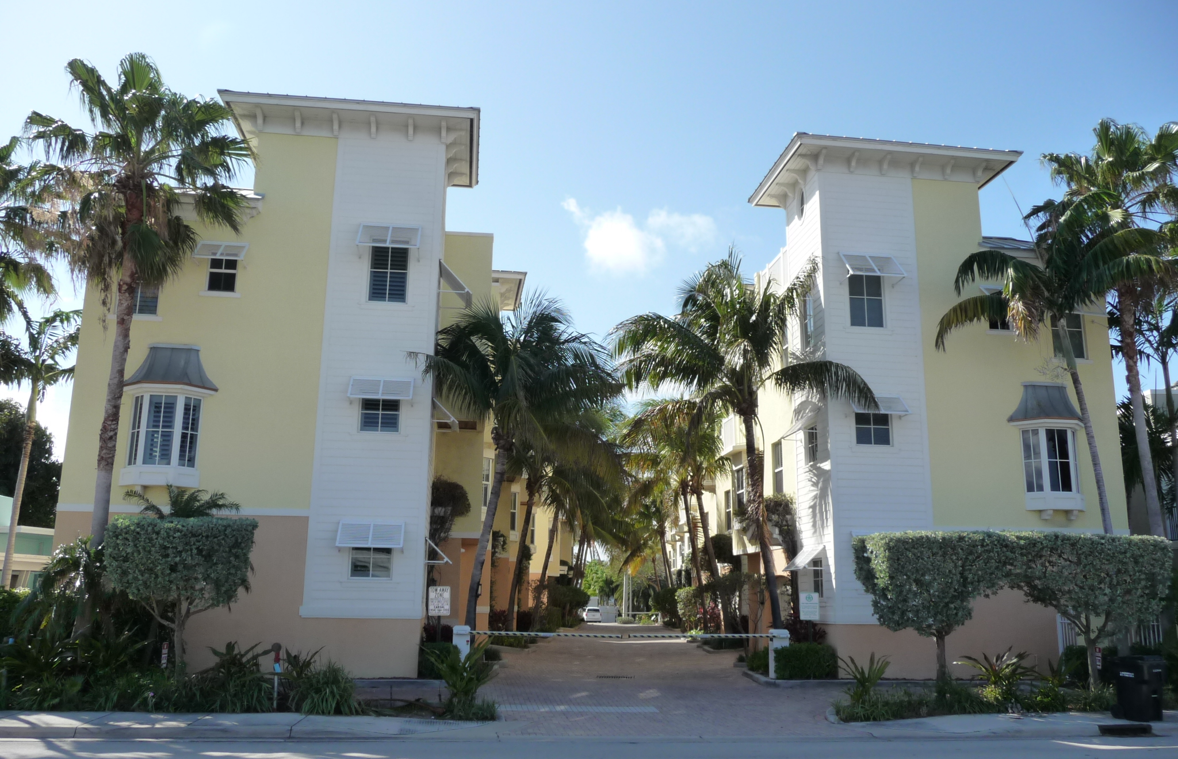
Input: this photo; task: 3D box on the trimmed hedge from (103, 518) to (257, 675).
[{"bbox_3d":[-7.281,4.012,16.953,2.500,3.150,1.600,2,-13,-7],"label":"trimmed hedge"}]

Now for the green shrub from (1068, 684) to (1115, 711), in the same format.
[{"bbox_3d":[9.041,5.736,17.302,0.700,0.480,0.650,2,-13,-7],"label":"green shrub"}]

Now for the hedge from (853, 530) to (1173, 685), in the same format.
[{"bbox_3d":[8.994,4.917,20.260,6.600,3.250,1.250,2,-13,-7],"label":"hedge"}]

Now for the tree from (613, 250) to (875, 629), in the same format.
[{"bbox_3d":[3.695,1.835,23.484,5.600,10.480,5.600,2,-13,-7],"label":"tree"}]

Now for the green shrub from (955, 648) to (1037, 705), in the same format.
[{"bbox_3d":[7.604,5.617,18.151,1.300,1.000,1.100,2,-13,-7],"label":"green shrub"}]

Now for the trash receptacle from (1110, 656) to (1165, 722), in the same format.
[{"bbox_3d":[9.394,5.296,16.464,0.600,1.050,0.720,8,-15,-29],"label":"trash receptacle"}]

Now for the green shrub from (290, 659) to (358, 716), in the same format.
[{"bbox_3d":[-4.266,4.970,15.478,1.080,0.820,0.950,2,-13,-7],"label":"green shrub"}]

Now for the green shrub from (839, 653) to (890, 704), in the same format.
[{"bbox_3d":[5.061,5.486,17.547,0.900,0.930,0.900,2,-13,-7],"label":"green shrub"}]

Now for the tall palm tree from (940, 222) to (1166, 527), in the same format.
[{"bbox_3d":[10.514,1.473,21.335,5.000,10.420,3.600,2,-13,-7],"label":"tall palm tree"}]

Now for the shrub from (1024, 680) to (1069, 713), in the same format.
[{"bbox_3d":[8.252,5.709,17.255,0.680,0.500,0.650,2,-13,-7],"label":"shrub"}]

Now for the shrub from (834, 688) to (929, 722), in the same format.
[{"bbox_3d":[4.796,5.336,15.792,1.450,0.500,1.000,2,-13,-7],"label":"shrub"}]

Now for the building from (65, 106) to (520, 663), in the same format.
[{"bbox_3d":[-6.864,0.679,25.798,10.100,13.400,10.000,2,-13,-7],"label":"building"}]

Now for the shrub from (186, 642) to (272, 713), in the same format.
[{"bbox_3d":[-5.879,4.905,15.870,1.350,1.100,1.100,2,-13,-7],"label":"shrub"}]

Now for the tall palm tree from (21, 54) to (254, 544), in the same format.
[{"bbox_3d":[-9.282,-0.412,18.719,4.500,12.400,4.500,2,-13,-7],"label":"tall palm tree"}]

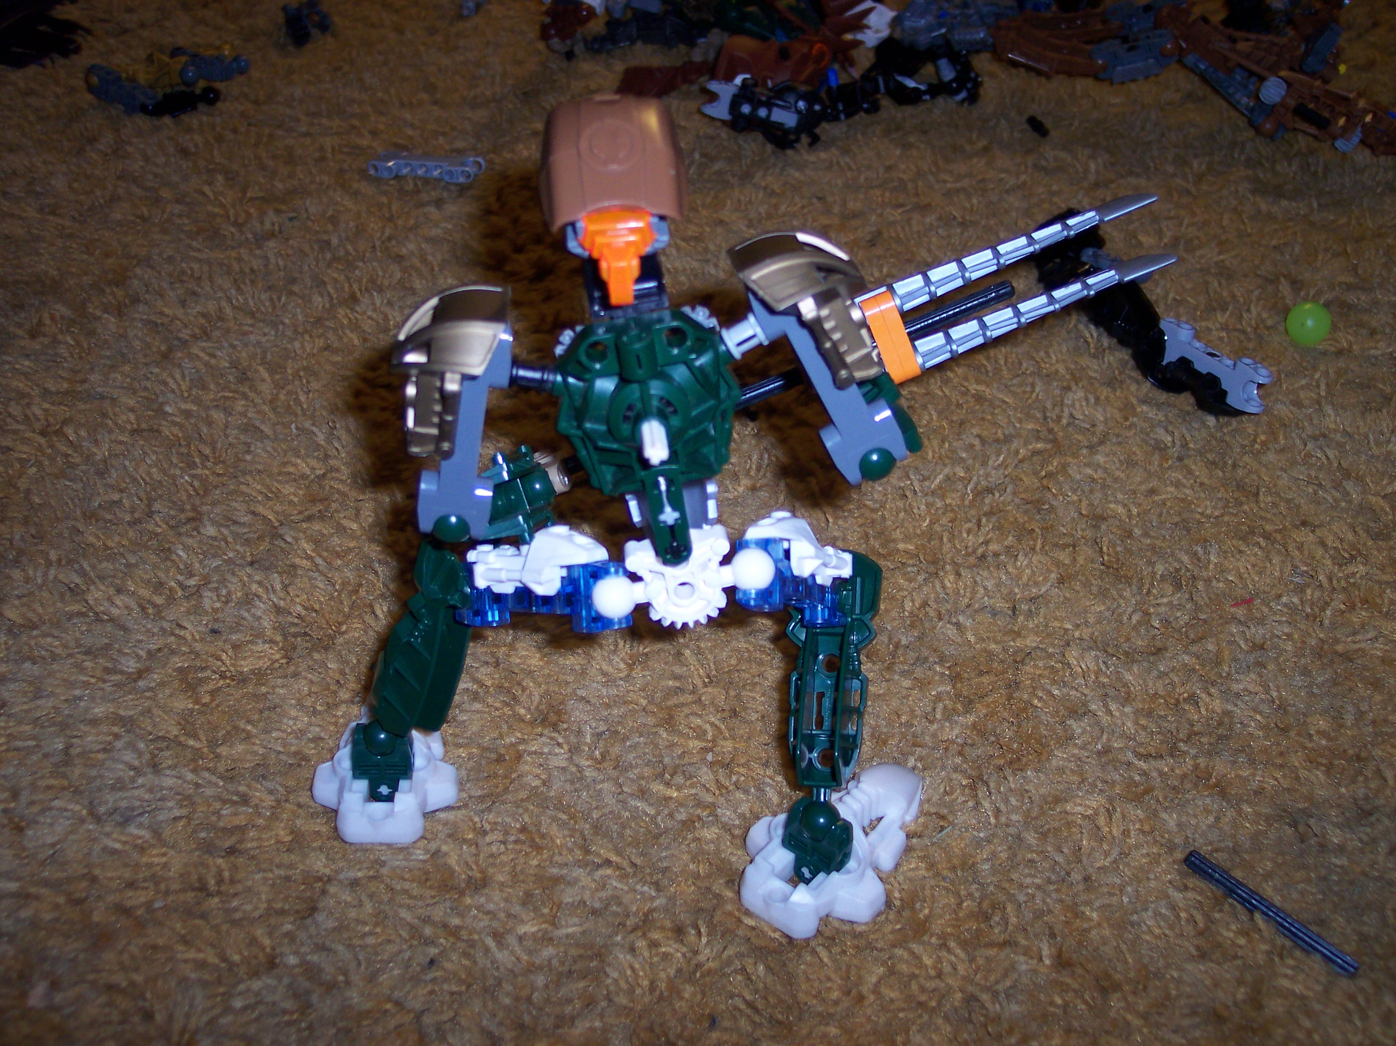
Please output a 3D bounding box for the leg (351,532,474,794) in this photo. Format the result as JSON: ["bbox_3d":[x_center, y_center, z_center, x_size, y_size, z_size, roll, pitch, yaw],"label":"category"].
[{"bbox_3d":[-0.074,0.037,0.395,0.021,0.074,0.021,15,20,0],"label":"leg"}]

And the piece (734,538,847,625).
[{"bbox_3d":[0.023,0.015,0.376,0.014,0.014,0.042,38,12,38],"label":"piece"}]

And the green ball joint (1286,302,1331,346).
[{"bbox_3d":[0.233,-0.076,0.584,0.017,0.017,0.017,0,38,0],"label":"green ball joint"}]

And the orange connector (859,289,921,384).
[{"bbox_3d":[0.049,-0.047,0.387,0.008,0.024,0.008,-24,10,-7],"label":"orange connector"}]

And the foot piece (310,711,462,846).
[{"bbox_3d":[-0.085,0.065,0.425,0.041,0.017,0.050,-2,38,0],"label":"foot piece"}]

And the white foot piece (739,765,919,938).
[{"bbox_3d":[0.035,0.080,0.398,0.040,0.020,0.057,21,43,24],"label":"white foot piece"}]

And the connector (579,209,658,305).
[{"bbox_3d":[-0.017,-0.056,0.324,0.016,0.020,0.013,-5,29,1],"label":"connector"}]

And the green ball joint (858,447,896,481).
[{"bbox_3d":[0.042,-0.014,0.357,0.010,0.010,0.010,0,38,0],"label":"green ball joint"}]

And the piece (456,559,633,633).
[{"bbox_3d":[-0.038,0.018,0.373,0.043,0.014,0.014,1,37,17],"label":"piece"}]

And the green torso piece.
[{"bbox_3d":[-0.012,-0.019,0.342,0.041,0.051,0.026,-7,35,5],"label":"green torso piece"}]

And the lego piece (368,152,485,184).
[{"bbox_3d":[-0.132,-0.174,0.748,0.056,0.008,0.017,7,39,11],"label":"lego piece"}]

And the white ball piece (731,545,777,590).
[{"bbox_3d":[0.013,0.011,0.361,0.010,0.010,0.010,-2,38,0],"label":"white ball piece"}]

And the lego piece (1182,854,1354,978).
[{"bbox_3d":[0.144,0.098,0.387,0.005,0.005,0.048,-29,46,-30],"label":"lego piece"}]

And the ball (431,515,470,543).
[{"bbox_3d":[-0.055,0.000,0.345,0.010,0.010,0.010,-2,38,0],"label":"ball"}]

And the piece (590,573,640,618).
[{"bbox_3d":[-0.020,0.018,0.365,0.010,0.010,0.010,-2,38,0],"label":"piece"}]

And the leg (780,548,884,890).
[{"bbox_3d":[0.034,0.050,0.391,0.023,0.082,0.022,9,6,22],"label":"leg"}]

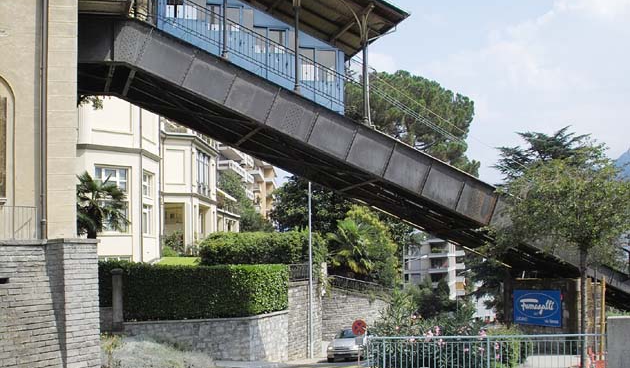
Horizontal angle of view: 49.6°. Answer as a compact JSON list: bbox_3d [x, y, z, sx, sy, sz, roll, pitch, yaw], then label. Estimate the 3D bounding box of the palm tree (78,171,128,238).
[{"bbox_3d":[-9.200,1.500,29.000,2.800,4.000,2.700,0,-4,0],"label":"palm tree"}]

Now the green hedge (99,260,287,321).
[{"bbox_3d":[-4.430,4.260,26.940,8.000,2.100,2.100,2,-5,-26],"label":"green hedge"}]

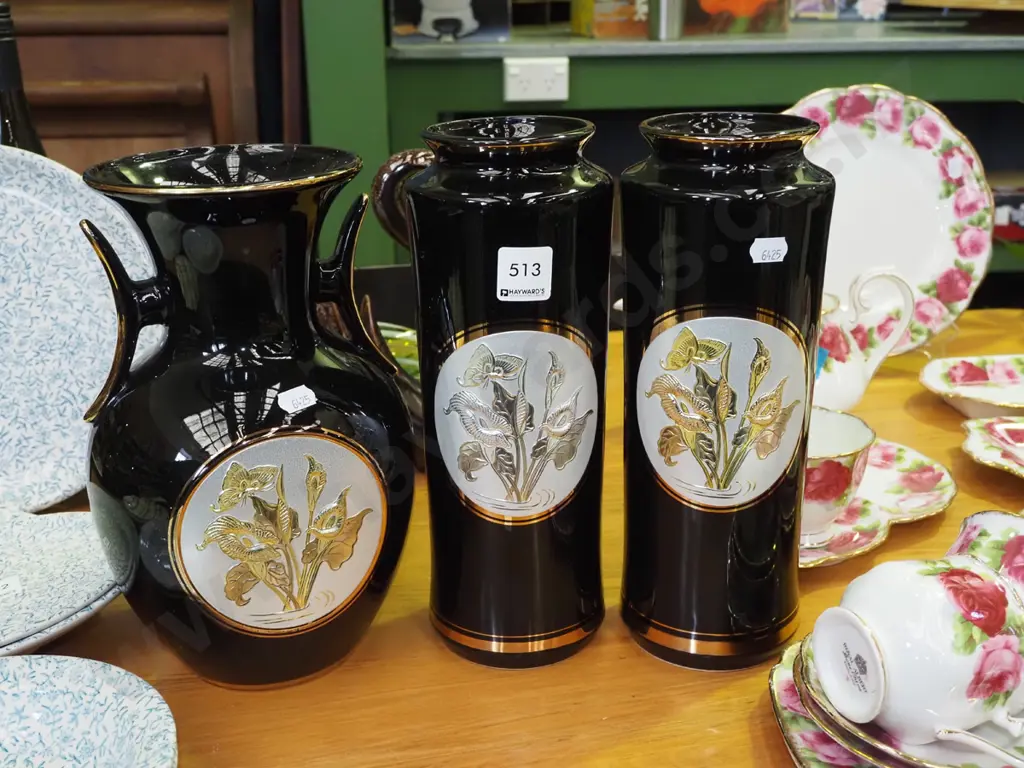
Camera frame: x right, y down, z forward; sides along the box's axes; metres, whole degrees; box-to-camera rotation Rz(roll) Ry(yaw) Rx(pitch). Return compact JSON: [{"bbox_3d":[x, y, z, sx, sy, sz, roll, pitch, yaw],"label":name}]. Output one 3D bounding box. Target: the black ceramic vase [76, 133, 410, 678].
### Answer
[{"bbox_3d":[-0.149,0.020,0.649,0.186,0.294,0.180,-9,22,-19],"label":"black ceramic vase"}]

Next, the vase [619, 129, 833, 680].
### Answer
[{"bbox_3d":[0.119,0.006,0.648,0.111,0.309,0.111,2,21,9],"label":"vase"}]

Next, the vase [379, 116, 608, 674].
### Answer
[{"bbox_3d":[0.000,0.007,0.653,0.111,0.309,0.111,-2,21,-1],"label":"vase"}]

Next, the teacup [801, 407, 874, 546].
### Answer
[{"bbox_3d":[0.175,0.062,0.722,0.107,0.070,0.090,-1,19,0],"label":"teacup"}]

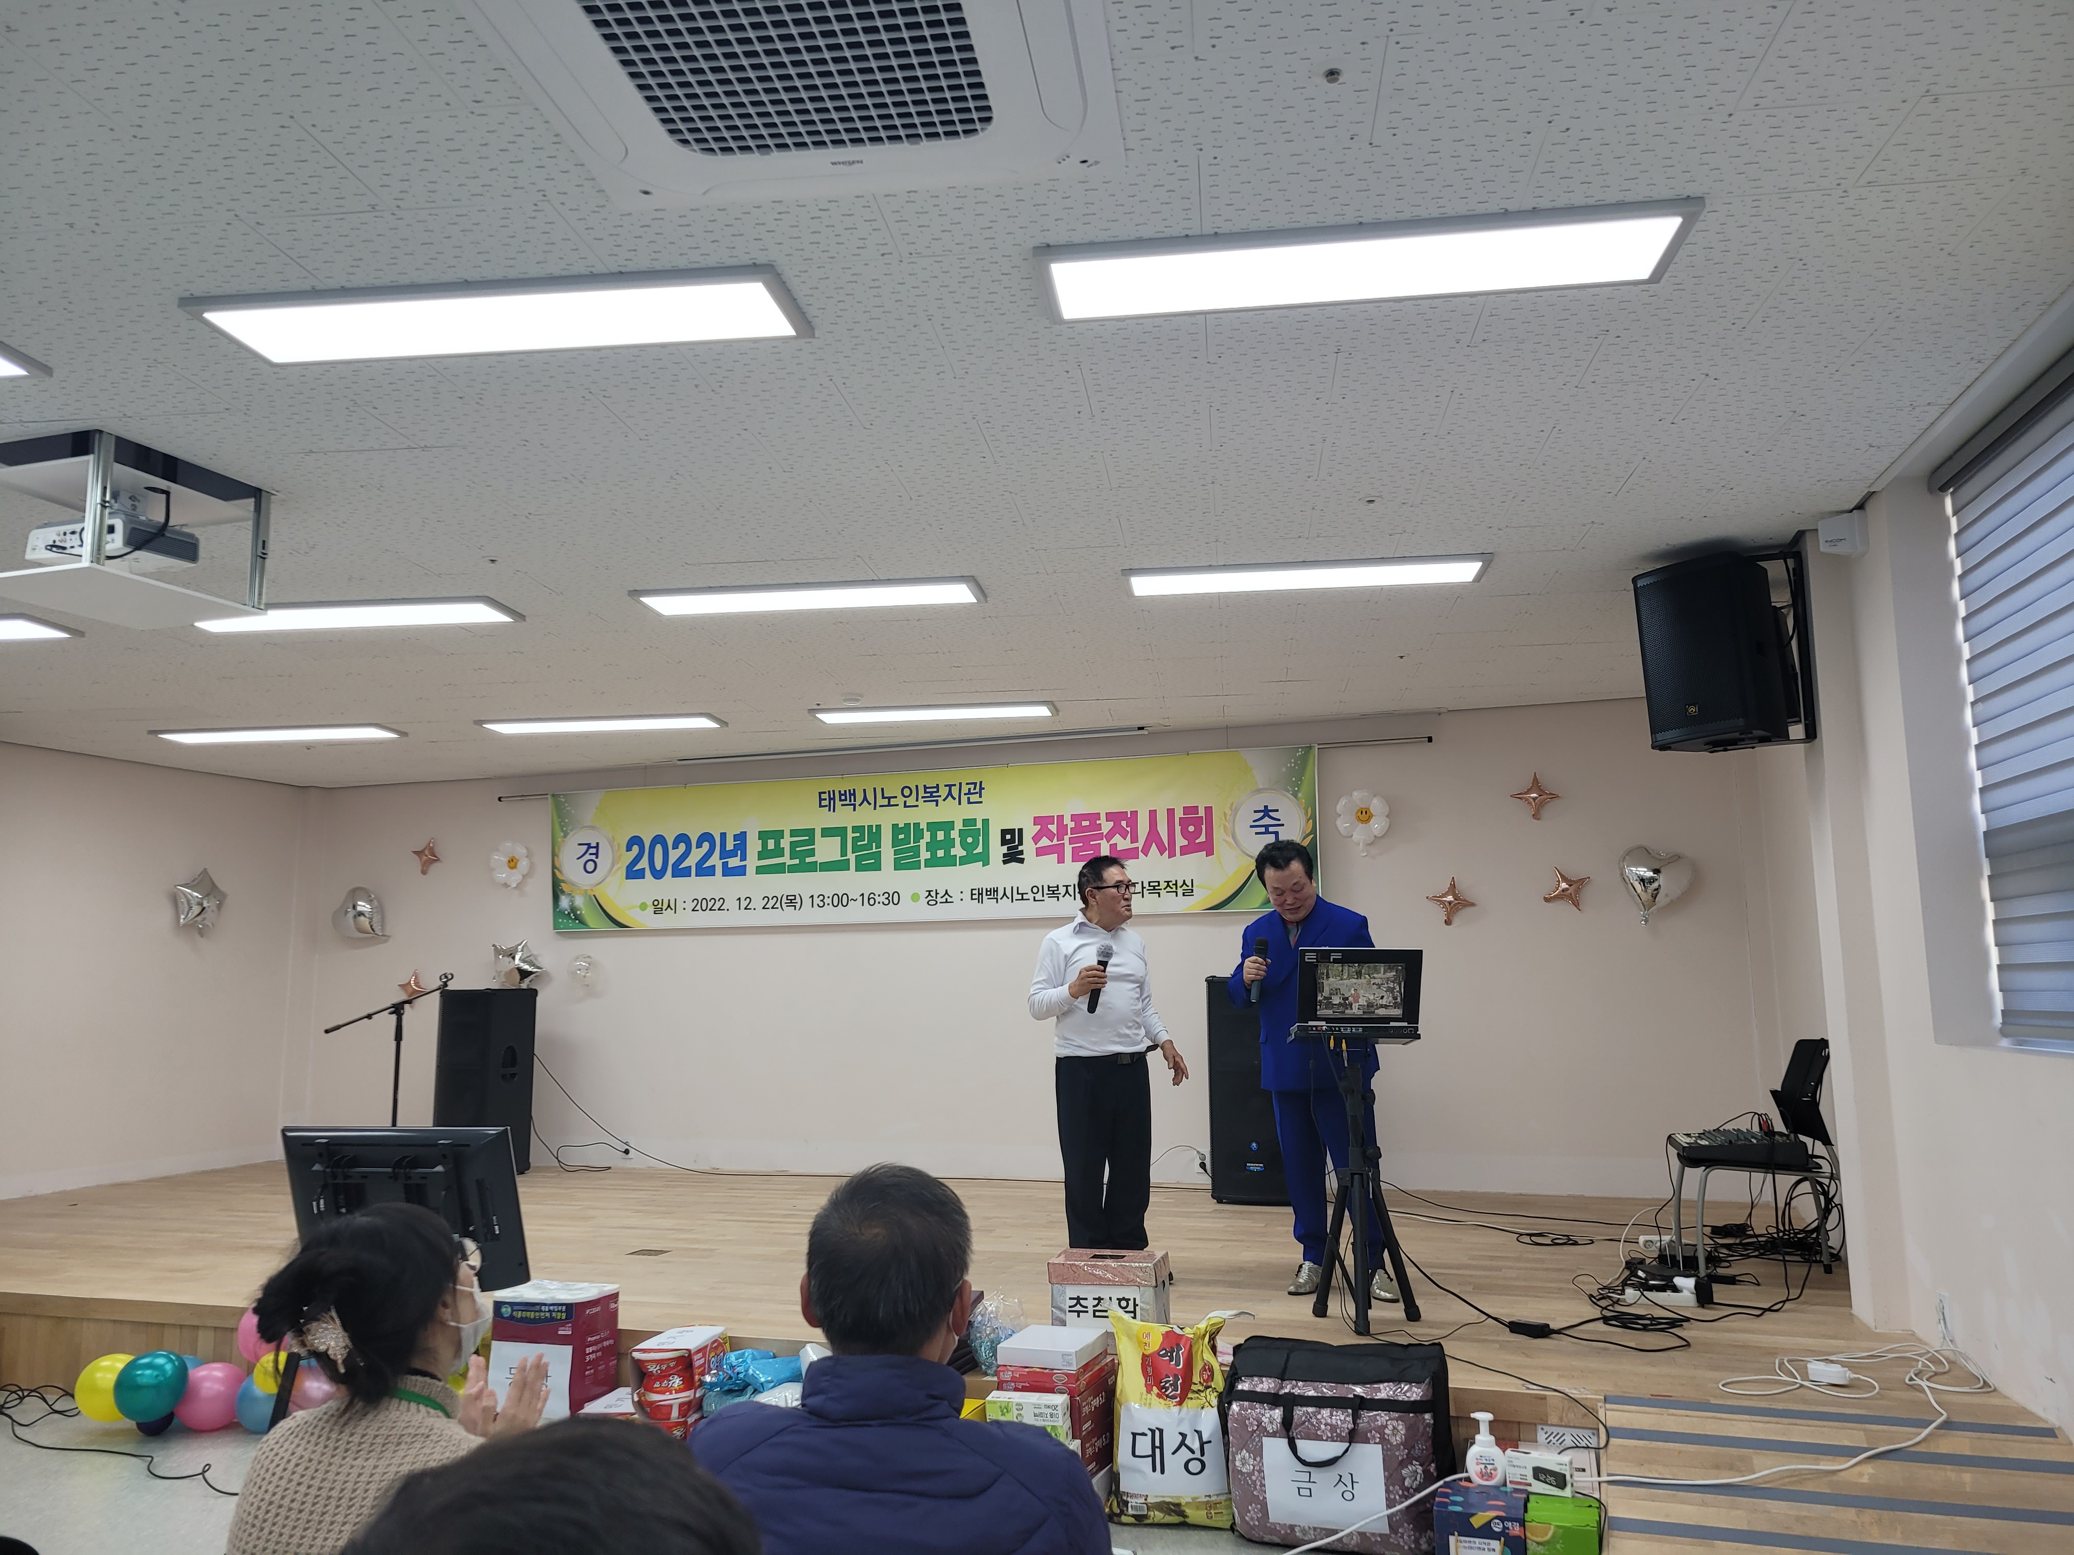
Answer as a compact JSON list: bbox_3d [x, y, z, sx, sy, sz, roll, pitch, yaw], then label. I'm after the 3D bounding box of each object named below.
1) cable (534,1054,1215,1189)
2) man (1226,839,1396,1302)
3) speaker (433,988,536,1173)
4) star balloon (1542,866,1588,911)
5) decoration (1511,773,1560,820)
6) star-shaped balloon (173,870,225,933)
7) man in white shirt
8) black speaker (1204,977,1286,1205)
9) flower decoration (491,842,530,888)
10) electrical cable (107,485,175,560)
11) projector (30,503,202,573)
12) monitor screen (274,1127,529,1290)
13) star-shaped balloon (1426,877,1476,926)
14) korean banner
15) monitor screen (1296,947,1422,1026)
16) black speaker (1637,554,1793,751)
[{"bbox_3d":[-1.103,1.969,9.042,4.326,0.717,0.350,-3,-8,19],"label":"cable"},{"bbox_3d":[1.011,1.041,5.743,0.577,1.609,0.405,-3,-8,14],"label":"man"},{"bbox_3d":[-3.370,1.870,9.557,0.460,1.110,0.420,-5,-9,27],"label":"speaker"},{"bbox_3d":[2.737,0.582,8.048,0.248,0.243,0.086,-3,-8,20],"label":"star balloon"},{"bbox_3d":[2.613,0.102,8.157,0.258,0.243,0.086,-3,-8,20],"label":"decoration"},{"bbox_3d":[-5.286,0.782,9.829,0.160,0.400,0.360,-3,-8,19],"label":"star-shaped balloon"},{"bbox_3d":[0.276,1.083,5.931,0.560,1.595,0.420,3,-9,-25],"label":"man in white shirt"},{"bbox_3d":[1.173,1.599,8.069,0.450,1.133,0.455,-3,-8,20],"label":"black speaker"},{"bbox_3d":[-3.443,0.572,10.185,0.290,0.310,0.120,-3,-8,19],"label":"flower decoration"},{"bbox_3d":[-2.488,-0.702,4.284,0.220,0.200,0.170,-4,-8,20],"label":"electrical cable"},{"bbox_3d":[-2.588,-0.641,4.377,0.352,0.090,0.250,-3,-8,20],"label":"projector"},{"bbox_3d":[-2.275,1.543,5.590,0.897,0.581,0.091,-2,10,11],"label":"monitor screen"},{"bbox_3d":[2.194,0.660,8.238,0.253,0.248,0.086,4,-6,20],"label":"star-shaped balloon"},{"bbox_3d":[-0.799,0.416,9.326,4.980,0.900,0.030,-3,-8,19],"label":"korean banner"},{"bbox_3d":[1.051,0.682,5.067,0.410,0.261,0.030,-2,9,7],"label":"monitor screen"},{"bbox_3d":[2.274,-0.407,5.221,0.350,0.588,0.345,1,-7,-41],"label":"black speaker"}]

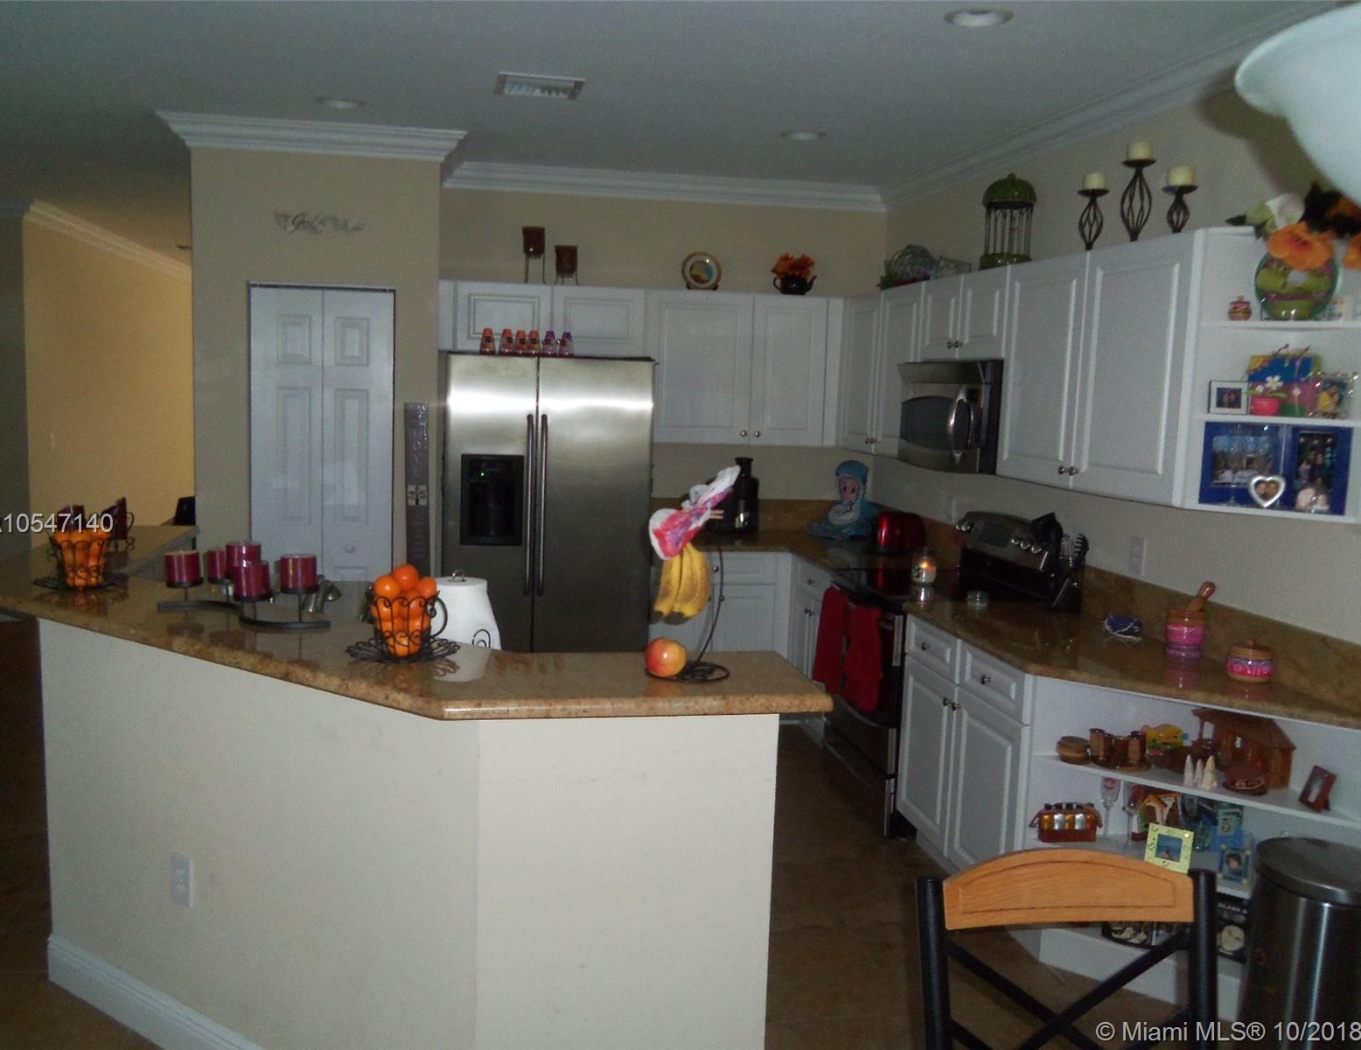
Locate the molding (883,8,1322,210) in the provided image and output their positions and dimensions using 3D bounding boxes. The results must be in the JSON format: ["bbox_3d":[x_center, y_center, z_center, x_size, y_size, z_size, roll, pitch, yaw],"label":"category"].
[{"bbox_3d":[1.387,-1.545,4.526,0.100,0.102,3.350,0,7,-11],"label":"molding"}]

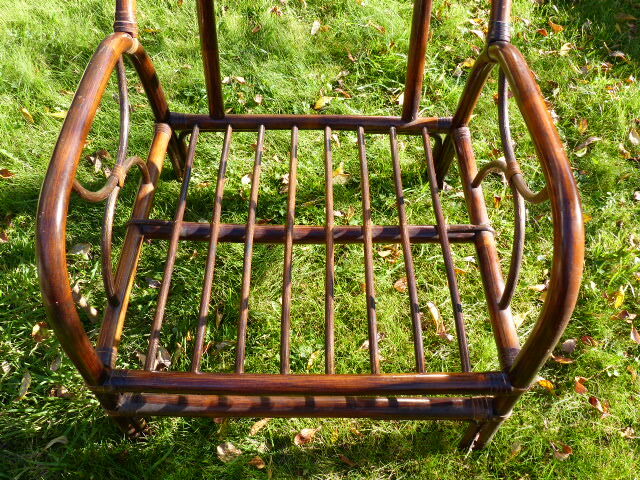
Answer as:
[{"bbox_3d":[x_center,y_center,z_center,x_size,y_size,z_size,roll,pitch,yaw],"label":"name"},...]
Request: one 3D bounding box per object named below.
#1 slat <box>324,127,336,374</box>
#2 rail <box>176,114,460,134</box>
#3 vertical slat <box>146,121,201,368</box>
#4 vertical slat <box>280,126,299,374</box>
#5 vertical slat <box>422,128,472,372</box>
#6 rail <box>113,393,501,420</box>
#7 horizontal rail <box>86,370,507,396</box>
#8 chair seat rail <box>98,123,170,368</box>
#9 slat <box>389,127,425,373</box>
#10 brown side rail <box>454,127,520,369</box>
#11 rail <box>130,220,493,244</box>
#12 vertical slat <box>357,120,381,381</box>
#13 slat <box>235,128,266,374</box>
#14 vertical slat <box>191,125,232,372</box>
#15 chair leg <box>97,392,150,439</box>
[{"bbox_3d":[0.016,-0.016,0.997,0.012,0.012,0.538,0,53,-1],"label":"slat"},{"bbox_3d":[-0.019,-0.237,1.165,0.584,0.033,0.033,0,53,-1],"label":"rail"},{"bbox_3d":[-0.249,-0.020,0.996,0.012,0.012,0.535,0,53,-1],"label":"vertical slat"},{"bbox_3d":[-0.050,-0.017,0.997,0.012,0.012,0.539,0,53,-1],"label":"vertical slat"},{"bbox_3d":[0.225,-0.016,1.045,0.013,0.013,0.555,0,53,-1],"label":"vertical slat"},{"bbox_3d":[-0.026,0.273,0.941,0.623,0.034,0.034,0,54,-1],"label":"rail"},{"bbox_3d":[-0.020,0.208,0.826,0.601,0.033,0.033,0,53,-1],"label":"horizontal rail"},{"bbox_3d":[-0.329,-0.025,1.051,0.031,0.031,0.553,0,52,0],"label":"chair seat rail"},{"bbox_3d":[0.155,-0.016,1.044,0.013,0.013,0.556,0,53,-1],"label":"slat"},{"bbox_3d":[0.298,-0.020,1.052,0.031,0.031,0.543,1,52,0],"label":"brown side rail"},{"bbox_3d":[-0.017,-0.014,1.065,0.658,0.032,0.032,0,53,0],"label":"rail"},{"bbox_3d":[0.082,-0.016,0.998,0.012,0.012,0.537,0,53,-1],"label":"vertical slat"},{"bbox_3d":[-0.115,-0.019,0.997,0.012,0.012,0.539,0,53,-1],"label":"slat"},{"bbox_3d":[-0.190,-0.019,1.041,0.013,0.013,0.560,0,53,-1],"label":"vertical slat"},{"bbox_3d":[-0.333,0.309,0.987,0.045,0.190,0.038,0,52,-1],"label":"chair leg"}]

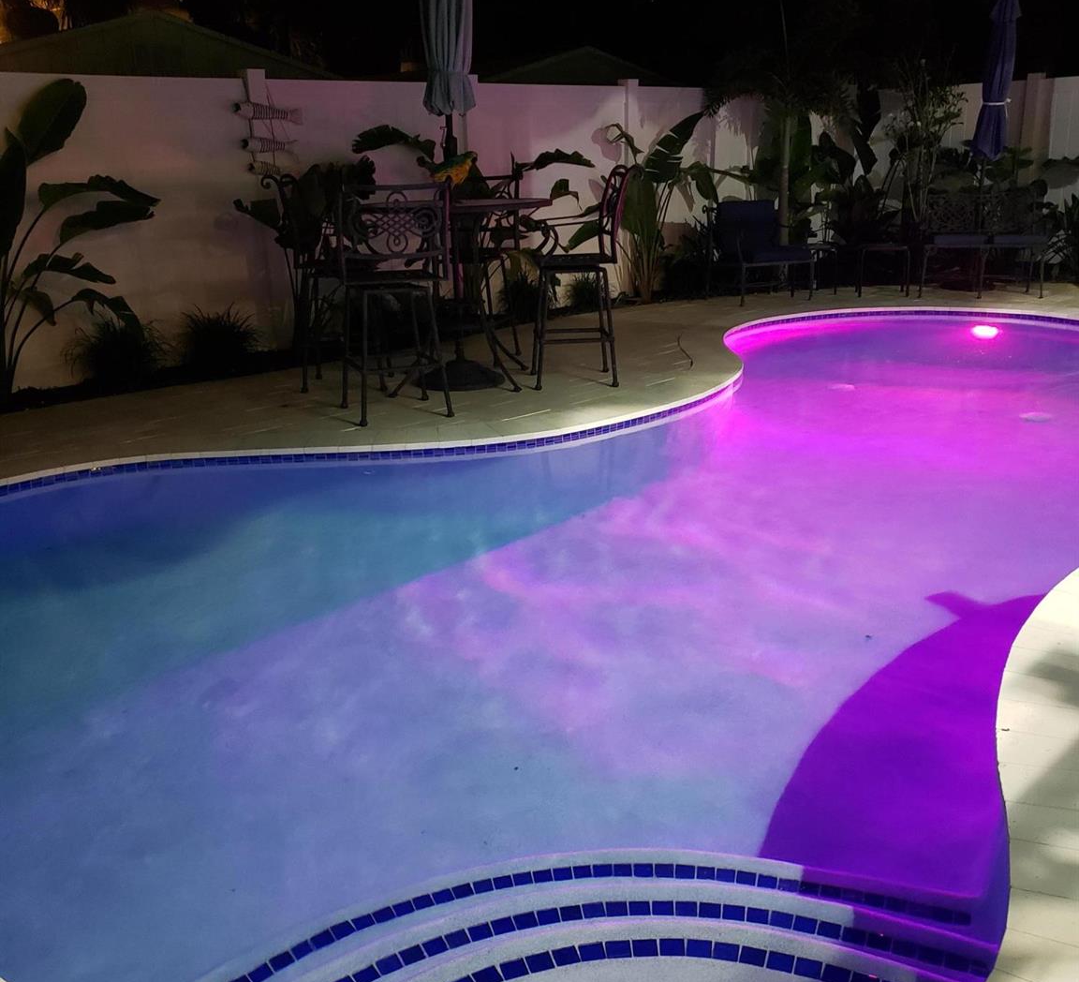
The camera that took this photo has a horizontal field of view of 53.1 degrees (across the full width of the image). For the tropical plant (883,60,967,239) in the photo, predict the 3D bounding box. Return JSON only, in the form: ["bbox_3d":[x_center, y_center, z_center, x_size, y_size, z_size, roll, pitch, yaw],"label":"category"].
[{"bbox_3d":[3.751,-3.117,10.616,0.800,2.100,0.750,0,19,0],"label":"tropical plant"}]

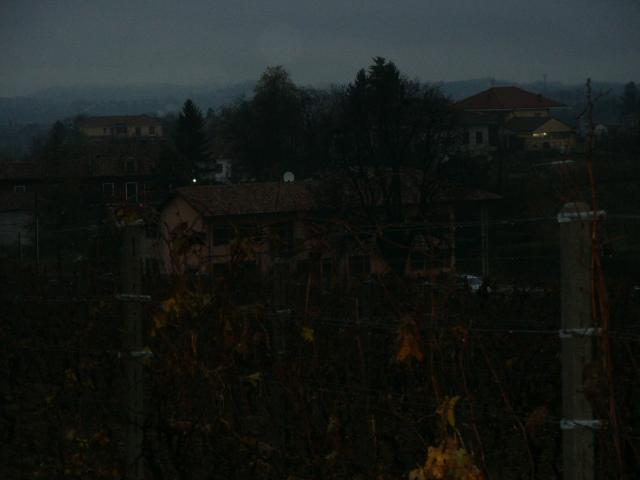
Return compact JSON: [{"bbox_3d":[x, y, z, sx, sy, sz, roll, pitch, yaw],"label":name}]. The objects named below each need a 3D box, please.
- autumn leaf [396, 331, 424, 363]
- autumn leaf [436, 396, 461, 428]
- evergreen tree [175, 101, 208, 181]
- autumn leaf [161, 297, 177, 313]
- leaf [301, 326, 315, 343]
[{"bbox_3d":[0.309,0.364,7.900,0.096,0.109,0.045,0,3,0],"label":"autumn leaf"},{"bbox_3d":[0.423,0.567,7.600,0.079,0.105,0.040,0,3,0],"label":"autumn leaf"},{"bbox_3d":[-12.788,-9.828,230.000,3.384,8.509,3.384,0,3,0],"label":"evergreen tree"},{"bbox_3d":[-0.669,0.285,10.200,0.071,0.071,0.035,0,3,0],"label":"autumn leaf"},{"bbox_3d":[-0.050,0.380,9.300,0.056,0.064,0.030,0,3,0],"label":"leaf"}]

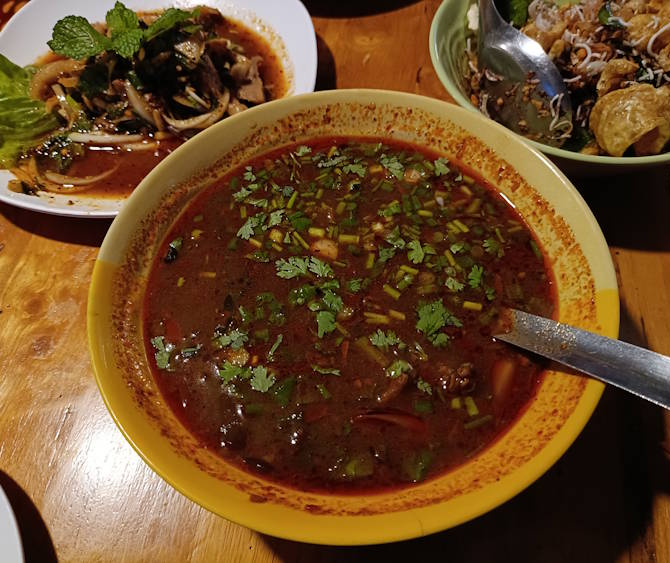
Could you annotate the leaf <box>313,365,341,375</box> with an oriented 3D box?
[{"bbox_3d":[-0.004,0.039,0.238,0.013,0.004,0.003,10,59,9],"label":"leaf"}]

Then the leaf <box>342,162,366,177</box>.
[{"bbox_3d":[0.011,-0.062,0.300,0.013,0.003,0.008,13,60,11],"label":"leaf"}]

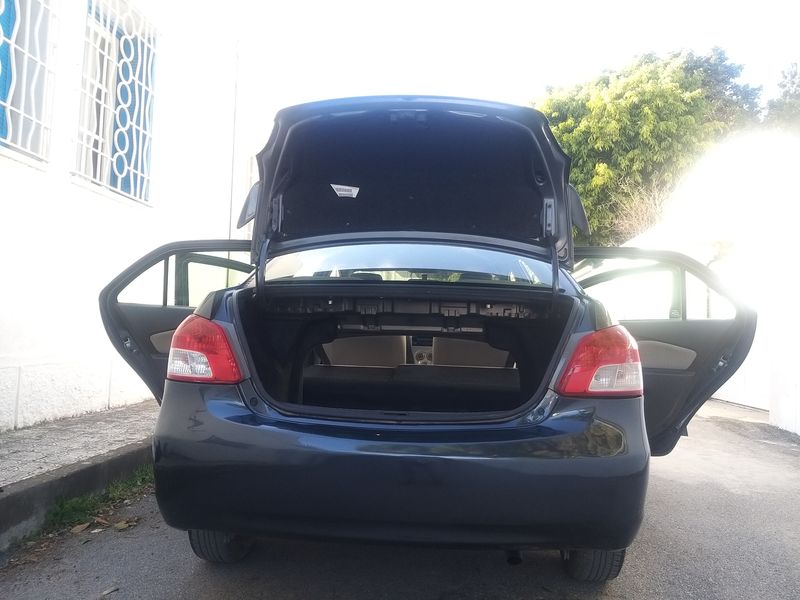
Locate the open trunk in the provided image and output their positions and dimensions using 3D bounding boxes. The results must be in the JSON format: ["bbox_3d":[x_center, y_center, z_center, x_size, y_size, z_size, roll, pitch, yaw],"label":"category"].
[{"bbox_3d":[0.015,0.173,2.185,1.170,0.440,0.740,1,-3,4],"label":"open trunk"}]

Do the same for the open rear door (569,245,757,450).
[{"bbox_3d":[1.291,0.295,3.264,1.050,1.090,0.200,0,-4,32],"label":"open rear door"}]

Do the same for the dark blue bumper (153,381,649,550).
[{"bbox_3d":[-0.011,0.493,1.917,1.650,0.460,0.500,1,-3,4],"label":"dark blue bumper"}]

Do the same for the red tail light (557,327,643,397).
[{"bbox_3d":[0.594,0.180,1.911,0.290,0.220,0.270,1,-3,4],"label":"red tail light"}]

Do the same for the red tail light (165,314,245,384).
[{"bbox_3d":[-0.598,0.149,1.990,0.290,0.220,0.270,1,-3,4],"label":"red tail light"}]

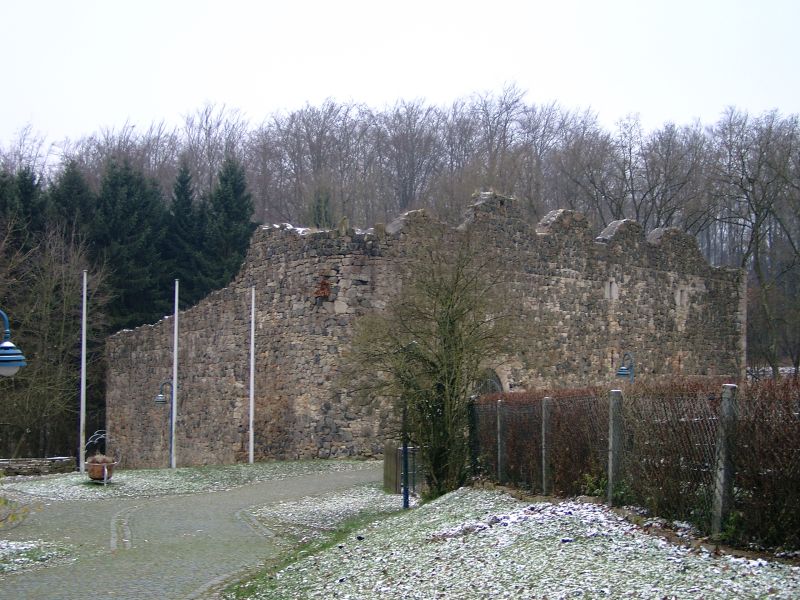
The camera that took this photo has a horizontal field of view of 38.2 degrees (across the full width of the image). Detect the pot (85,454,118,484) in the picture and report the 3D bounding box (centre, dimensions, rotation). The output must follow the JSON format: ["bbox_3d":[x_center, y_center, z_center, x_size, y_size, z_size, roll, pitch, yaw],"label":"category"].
[{"bbox_3d":[-7.647,4.342,29.600,0.830,0.760,0.800,0,-2,0],"label":"pot"}]

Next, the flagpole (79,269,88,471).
[{"bbox_3d":[-9.498,2.128,34.728,0.140,6.080,0.140,0,-2,0],"label":"flagpole"}]

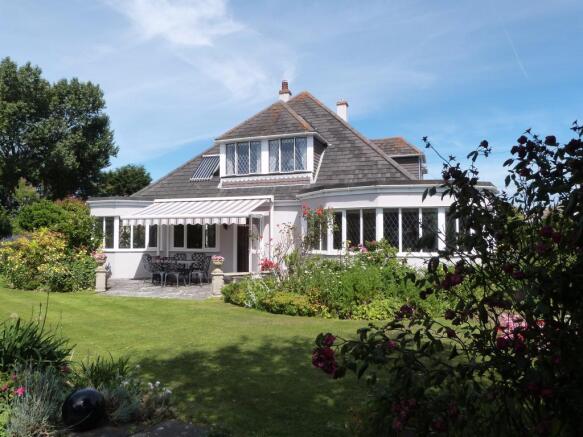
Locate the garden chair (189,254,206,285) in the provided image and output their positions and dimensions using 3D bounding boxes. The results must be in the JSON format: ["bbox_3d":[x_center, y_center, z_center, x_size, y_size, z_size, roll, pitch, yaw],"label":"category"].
[{"bbox_3d":[-2.925,1.611,13.100,0.540,0.940,0.570,-1,-3,18],"label":"garden chair"}]

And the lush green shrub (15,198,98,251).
[{"bbox_3d":[-7.759,0.764,13.900,2.600,2.600,2.200,-1,-3,18],"label":"lush green shrub"}]

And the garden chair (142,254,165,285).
[{"bbox_3d":[-4.360,1.630,13.300,0.580,0.920,0.550,-1,-3,18],"label":"garden chair"}]

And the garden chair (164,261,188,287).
[{"bbox_3d":[-3.567,1.637,13.000,0.560,0.880,0.570,-1,-3,18],"label":"garden chair"}]

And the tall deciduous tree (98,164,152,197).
[{"bbox_3d":[-13.090,-0.671,33.000,4.800,7.000,4.600,-1,-3,18],"label":"tall deciduous tree"}]

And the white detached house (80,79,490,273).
[{"bbox_3d":[0.720,-2.130,17.600,13.200,8.800,12.800,-1,-3,18],"label":"white detached house"}]

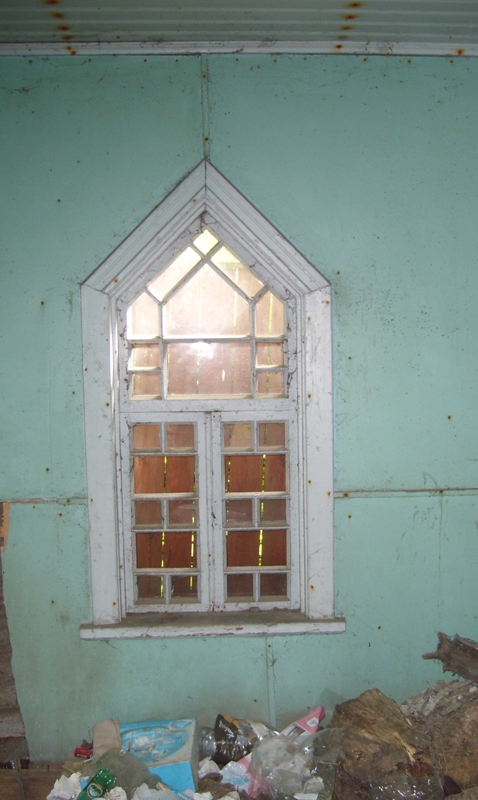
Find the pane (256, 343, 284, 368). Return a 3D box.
[{"bbox_3d":[0.112,-0.164,2.973,0.103,0.095,0.020,-1,3,-2],"label":"pane"}]

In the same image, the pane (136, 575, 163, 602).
[{"bbox_3d":[-0.321,0.672,2.901,0.100,0.095,0.020,-1,4,-3],"label":"pane"}]

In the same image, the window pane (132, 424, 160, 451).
[{"bbox_3d":[-0.322,0.135,2.828,0.101,0.098,0.020,-1,3,-3],"label":"window pane"}]

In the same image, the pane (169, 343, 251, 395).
[{"bbox_3d":[-0.108,-0.112,2.966,0.308,0.198,0.020,-1,3,-2],"label":"pane"}]

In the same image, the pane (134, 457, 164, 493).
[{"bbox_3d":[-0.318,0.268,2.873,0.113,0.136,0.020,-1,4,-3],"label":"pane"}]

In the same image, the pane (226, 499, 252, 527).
[{"bbox_3d":[0.002,0.403,2.898,0.100,0.102,0.020,-1,4,-3],"label":"pane"}]

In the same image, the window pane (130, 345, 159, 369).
[{"bbox_3d":[-0.332,-0.153,2.844,0.105,0.084,0.020,-1,4,-3],"label":"window pane"}]

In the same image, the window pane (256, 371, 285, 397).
[{"bbox_3d":[0.112,-0.056,2.839,0.109,0.095,0.020,-1,3,-3],"label":"window pane"}]

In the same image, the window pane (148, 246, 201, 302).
[{"bbox_3d":[-0.222,-0.437,2.805,0.066,0.205,0.020,44,0,-4],"label":"window pane"}]

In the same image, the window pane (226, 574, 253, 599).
[{"bbox_3d":[0.002,0.694,3.011,0.104,0.090,0.020,-1,3,-2],"label":"window pane"}]

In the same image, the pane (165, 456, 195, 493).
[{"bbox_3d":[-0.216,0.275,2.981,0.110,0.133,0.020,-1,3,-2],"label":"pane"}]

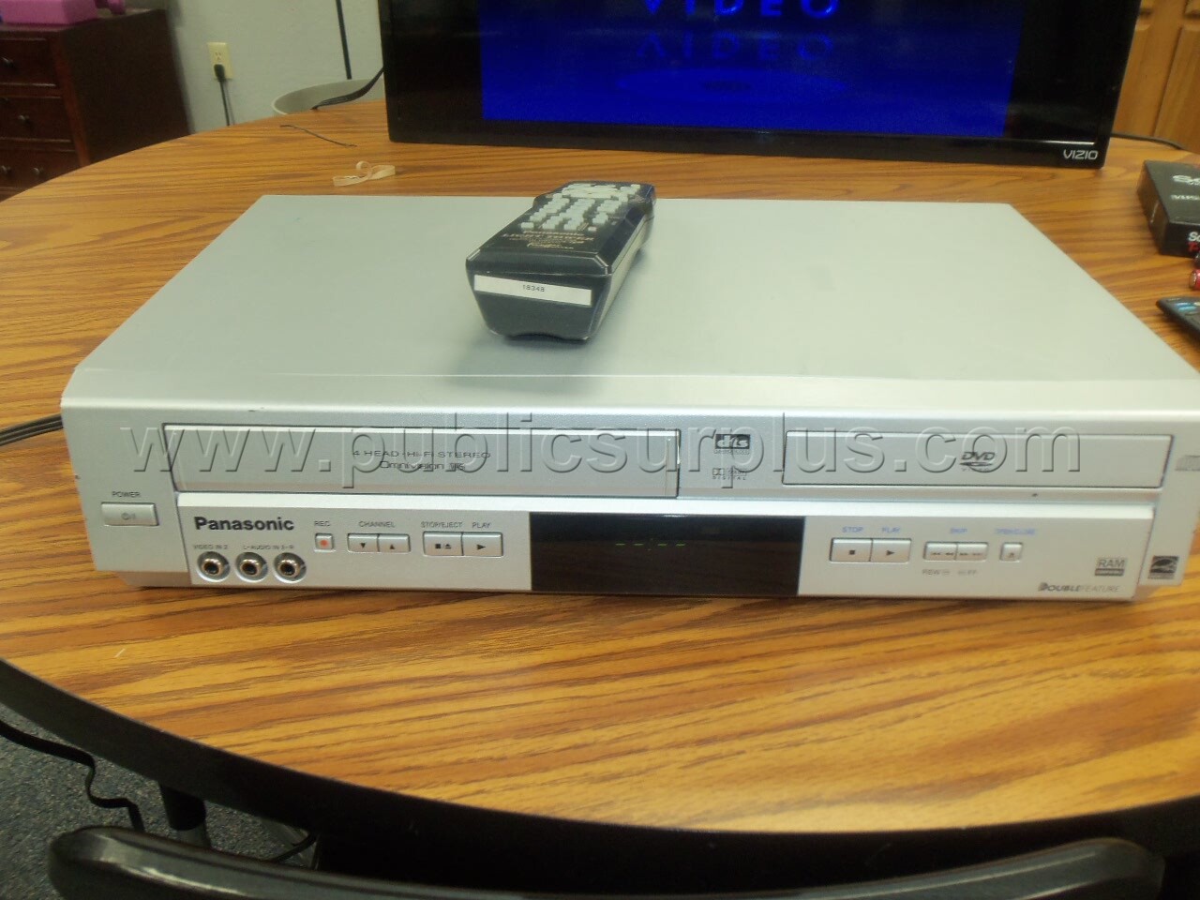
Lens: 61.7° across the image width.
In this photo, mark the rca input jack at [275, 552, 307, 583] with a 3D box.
[{"bbox_3d":[-0.123,0.046,0.402,0.013,0.013,0.008,1,24,1],"label":"rca input jack"}]

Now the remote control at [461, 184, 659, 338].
[{"bbox_3d":[-0.012,-0.098,0.476,0.059,0.032,0.168,5,26,8],"label":"remote control"}]

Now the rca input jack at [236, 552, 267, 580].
[{"bbox_3d":[-0.138,0.046,0.402,0.013,0.013,0.008,1,24,1],"label":"rca input jack"}]

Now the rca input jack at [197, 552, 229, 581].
[{"bbox_3d":[-0.154,0.045,0.403,0.013,0.013,0.008,1,24,1],"label":"rca input jack"}]

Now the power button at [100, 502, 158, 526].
[{"bbox_3d":[-0.183,0.025,0.391,0.021,0.009,0.004,1,24,1],"label":"power button"}]

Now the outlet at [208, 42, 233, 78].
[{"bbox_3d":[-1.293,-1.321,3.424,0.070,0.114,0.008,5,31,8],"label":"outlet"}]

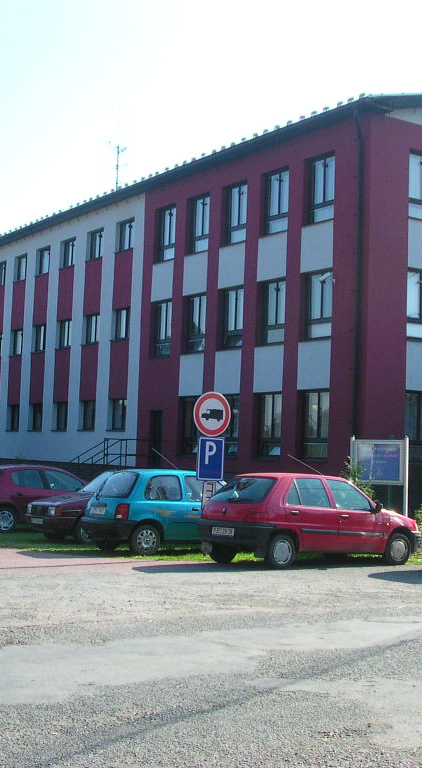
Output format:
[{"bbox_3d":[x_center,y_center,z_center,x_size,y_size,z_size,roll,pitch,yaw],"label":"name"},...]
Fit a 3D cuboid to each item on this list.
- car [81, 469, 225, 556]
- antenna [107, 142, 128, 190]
[{"bbox_3d":[-0.404,2.260,19.490,3.700,1.430,1.590,5,-5,-32],"label":"car"},{"bbox_3d":[-4.385,-9.474,51.010,0.700,3.580,0.900,5,-5,-33],"label":"antenna"}]

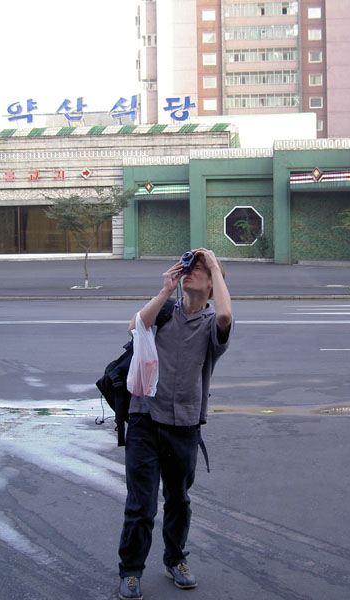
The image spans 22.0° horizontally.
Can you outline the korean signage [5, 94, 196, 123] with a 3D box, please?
[{"bbox_3d":[-4.588,-11.774,55.500,11.800,1.580,0.300,0,4,5],"label":"korean signage"}]

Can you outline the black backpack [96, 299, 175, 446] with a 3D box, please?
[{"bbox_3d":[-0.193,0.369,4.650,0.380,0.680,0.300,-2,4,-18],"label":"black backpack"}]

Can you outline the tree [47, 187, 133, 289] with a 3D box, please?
[{"bbox_3d":[-2.906,-2.157,31.000,2.800,3.450,2.700,0,4,6],"label":"tree"}]

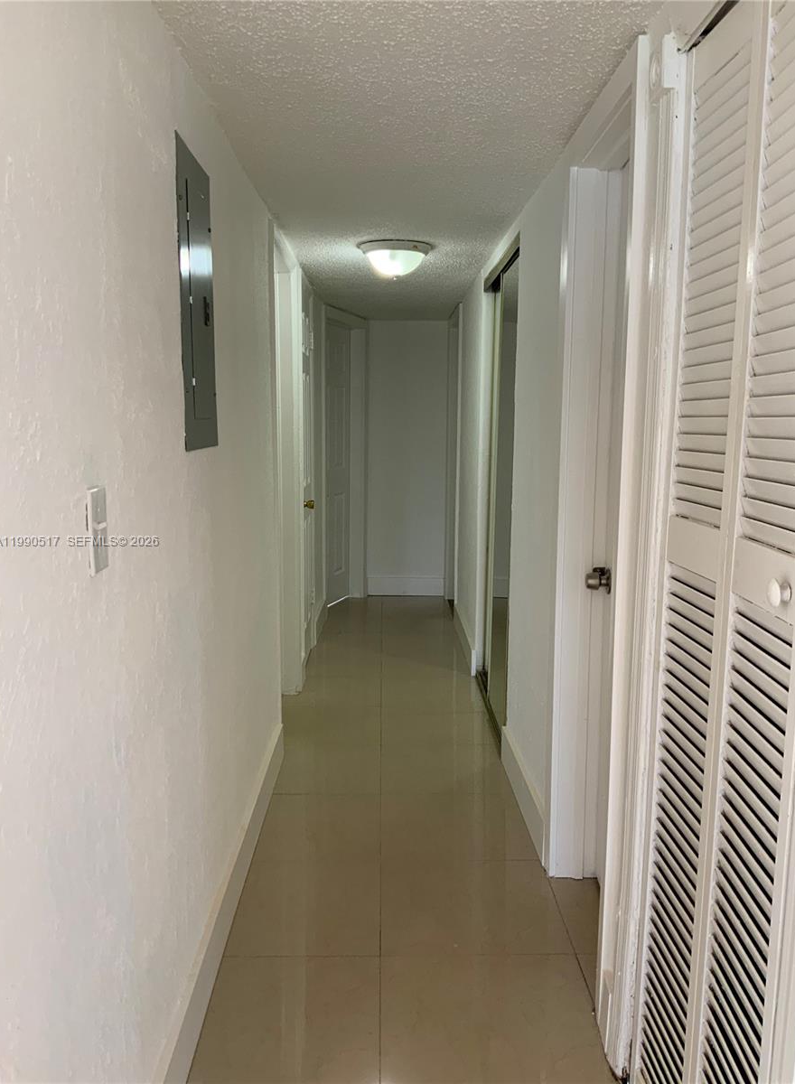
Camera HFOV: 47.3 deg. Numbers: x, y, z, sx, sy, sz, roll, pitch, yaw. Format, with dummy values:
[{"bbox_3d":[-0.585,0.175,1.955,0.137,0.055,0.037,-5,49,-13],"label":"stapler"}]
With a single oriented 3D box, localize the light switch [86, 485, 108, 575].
[{"bbox_3d":[-0.429,-0.017,1.304,0.014,0.116,0.065,0,8,-1],"label":"light switch"}]

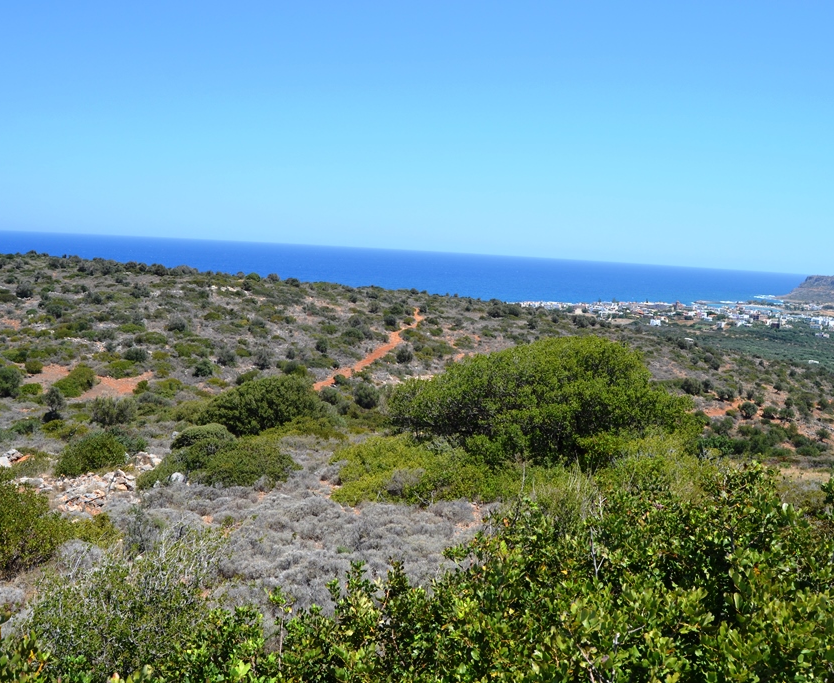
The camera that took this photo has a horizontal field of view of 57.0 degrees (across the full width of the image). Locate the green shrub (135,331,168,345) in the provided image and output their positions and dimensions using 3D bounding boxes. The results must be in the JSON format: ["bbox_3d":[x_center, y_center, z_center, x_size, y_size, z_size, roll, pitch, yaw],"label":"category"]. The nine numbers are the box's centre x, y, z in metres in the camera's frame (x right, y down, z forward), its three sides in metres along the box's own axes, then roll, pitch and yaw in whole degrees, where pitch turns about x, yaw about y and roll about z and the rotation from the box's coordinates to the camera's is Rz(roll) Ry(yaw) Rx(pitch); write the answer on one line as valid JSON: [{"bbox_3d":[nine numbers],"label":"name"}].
[{"bbox_3d":[-18.666,-0.281,54.000,2.200,0.950,1.900,1,7,-19],"label":"green shrub"}]

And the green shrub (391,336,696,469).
[{"bbox_3d":[3.541,1.707,21.500,8.340,3.690,6.250,4,7,10],"label":"green shrub"}]

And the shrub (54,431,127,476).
[{"bbox_3d":[-7.864,2.698,18.500,1.750,1.090,1.660,0,7,-23],"label":"shrub"}]

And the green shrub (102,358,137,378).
[{"bbox_3d":[-15.493,1.406,40.000,1.850,0.950,1.600,0,7,-21],"label":"green shrub"}]

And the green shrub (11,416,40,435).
[{"bbox_3d":[-13.252,2.843,26.000,0.930,0.600,0.880,-1,8,-27],"label":"green shrub"}]

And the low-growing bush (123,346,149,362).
[{"bbox_3d":[-19.355,0.897,53.000,1.760,1.080,1.670,0,7,-20],"label":"low-growing bush"}]

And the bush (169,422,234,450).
[{"bbox_3d":[-4.468,1.979,16.000,1.300,0.620,1.200,1,7,-15],"label":"bush"}]

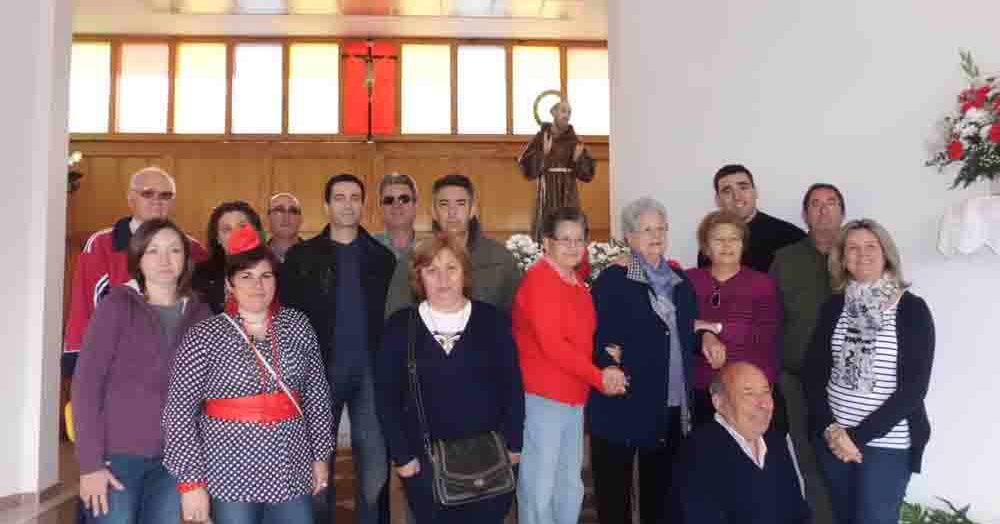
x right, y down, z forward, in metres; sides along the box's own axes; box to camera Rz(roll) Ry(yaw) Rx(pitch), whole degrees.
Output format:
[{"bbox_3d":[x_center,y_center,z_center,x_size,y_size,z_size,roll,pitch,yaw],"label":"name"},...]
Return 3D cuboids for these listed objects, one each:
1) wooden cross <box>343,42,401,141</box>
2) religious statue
[{"bbox_3d":[-1.534,-2.020,8.900,0.660,1.240,0.140,0,-4,-3],"label":"wooden cross"},{"bbox_3d":[0.324,-0.467,4.300,0.460,1.000,0.360,1,-4,-20],"label":"religious statue"}]

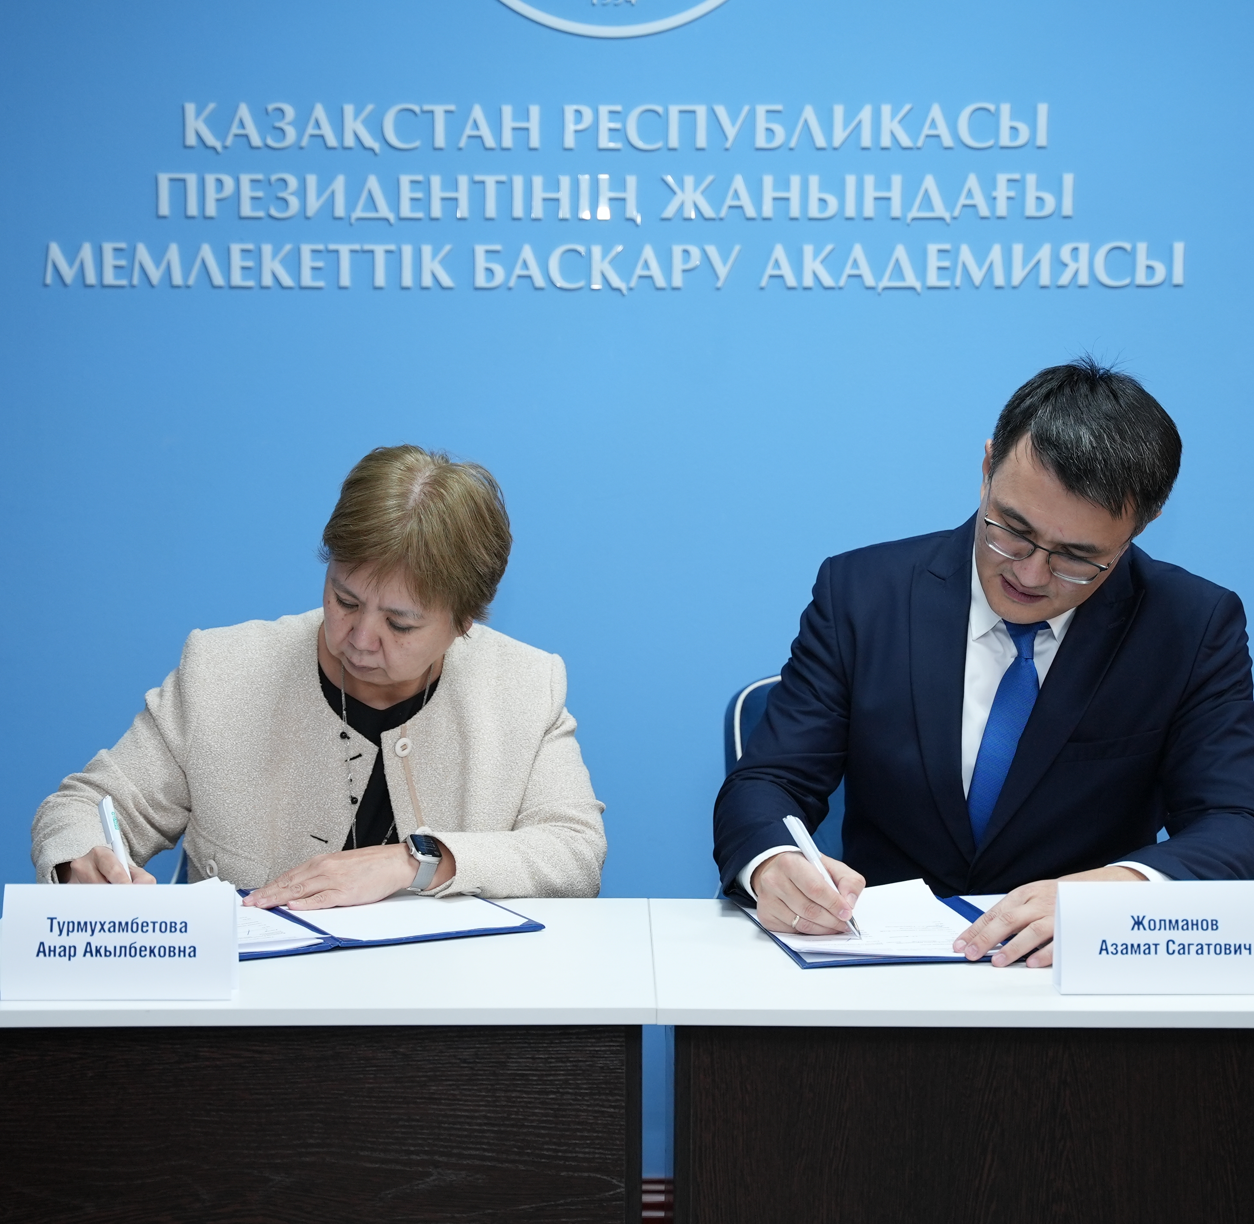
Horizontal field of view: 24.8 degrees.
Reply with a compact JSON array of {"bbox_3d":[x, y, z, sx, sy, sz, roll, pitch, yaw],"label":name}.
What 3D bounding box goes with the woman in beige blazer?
[{"bbox_3d":[-0.331,0.428,3.228,0.615,1.238,0.620,0,6,-1],"label":"woman in beige blazer"}]

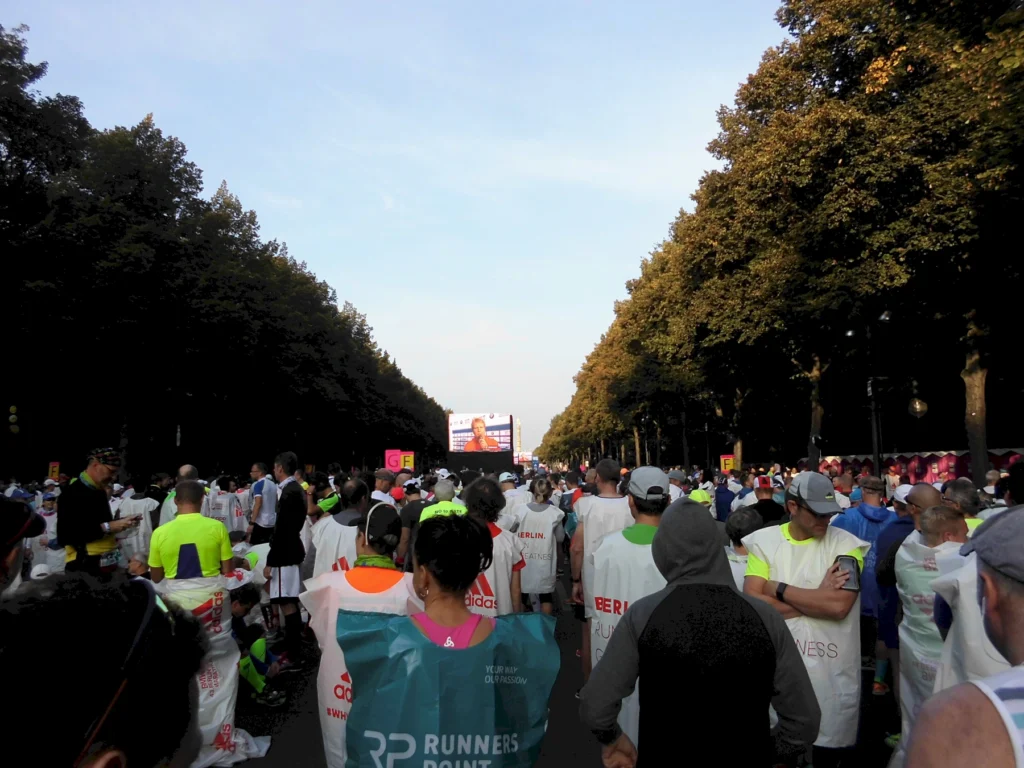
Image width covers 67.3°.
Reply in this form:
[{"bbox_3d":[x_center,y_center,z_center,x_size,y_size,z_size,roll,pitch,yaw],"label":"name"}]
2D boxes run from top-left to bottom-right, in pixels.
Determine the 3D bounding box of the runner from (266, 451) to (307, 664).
[{"bbox_3d":[-1.934,1.498,6.626,0.340,1.830,0.480,-2,-7,16],"label":"runner"}]

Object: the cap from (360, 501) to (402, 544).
[{"bbox_3d":[-0.620,0.655,3.650,0.180,0.160,0.270,6,-3,-43],"label":"cap"}]

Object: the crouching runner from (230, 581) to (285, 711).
[{"bbox_3d":[-1.926,1.895,5.707,0.700,0.840,0.520,-2,-7,22],"label":"crouching runner"}]

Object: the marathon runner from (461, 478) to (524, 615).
[{"bbox_3d":[-0.164,1.390,4.477,0.520,1.690,0.330,0,-6,0],"label":"marathon runner"}]

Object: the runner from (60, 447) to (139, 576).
[{"bbox_3d":[-2.767,1.334,5.135,0.520,1.830,0.500,1,-6,-6],"label":"runner"}]

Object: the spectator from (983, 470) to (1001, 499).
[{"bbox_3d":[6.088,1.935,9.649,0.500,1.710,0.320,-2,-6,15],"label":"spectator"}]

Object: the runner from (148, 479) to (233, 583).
[{"bbox_3d":[-1.928,1.374,4.628,0.540,1.650,0.400,2,-7,-19],"label":"runner"}]

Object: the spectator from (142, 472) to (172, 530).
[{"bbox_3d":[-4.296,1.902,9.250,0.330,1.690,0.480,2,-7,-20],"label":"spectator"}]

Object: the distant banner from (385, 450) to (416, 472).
[{"bbox_3d":[-5.509,3.829,38.000,1.550,1.100,0.100,0,-6,0],"label":"distant banner"}]

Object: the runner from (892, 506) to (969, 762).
[{"bbox_3d":[1.788,1.286,3.131,0.520,1.610,0.360,-3,-7,28],"label":"runner"}]

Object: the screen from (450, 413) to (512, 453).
[{"bbox_3d":[-3.683,5.642,89.922,7.400,4.600,0.700,1,-6,-7],"label":"screen"}]

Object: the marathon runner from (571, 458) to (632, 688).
[{"bbox_3d":[0.705,1.442,5.797,0.540,1.760,0.360,1,-6,-7],"label":"marathon runner"}]

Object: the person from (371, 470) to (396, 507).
[{"bbox_3d":[-1.246,1.680,7.363,0.500,1.730,0.320,-6,-9,45],"label":"person"}]

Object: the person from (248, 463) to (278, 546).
[{"bbox_3d":[-2.766,1.745,8.561,0.330,1.760,0.480,-1,-6,13],"label":"person"}]

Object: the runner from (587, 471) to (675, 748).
[{"bbox_3d":[0.539,1.201,2.989,0.540,1.750,0.340,0,-6,2],"label":"runner"}]

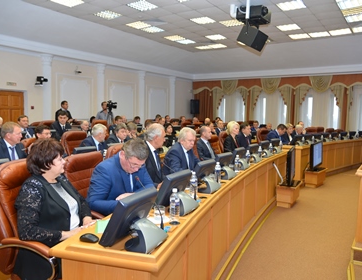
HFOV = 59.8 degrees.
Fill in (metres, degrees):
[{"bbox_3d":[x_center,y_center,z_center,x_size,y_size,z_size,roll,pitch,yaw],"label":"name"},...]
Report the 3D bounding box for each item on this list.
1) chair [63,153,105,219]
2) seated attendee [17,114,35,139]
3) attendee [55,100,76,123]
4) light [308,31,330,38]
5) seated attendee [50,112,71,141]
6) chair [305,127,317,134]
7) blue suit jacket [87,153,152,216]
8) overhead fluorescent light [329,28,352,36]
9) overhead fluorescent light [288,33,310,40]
[{"bbox_3d":[-0.649,0.685,2.800,0.680,1.080,0.650,3,5,20],"label":"chair"},{"bbox_3d":[-2.734,0.254,5.735,0.750,1.320,0.520,3,5,25],"label":"seated attendee"},{"bbox_3d":[-3.088,-0.182,8.541,0.420,1.720,0.520,3,5,24],"label":"attendee"},{"bbox_3d":[4.301,-3.300,9.770,0.600,0.080,0.600,5,6,35],"label":"light"},{"bbox_3d":[-2.220,0.210,5.900,0.750,1.400,0.500,6,6,43],"label":"seated attendee"},{"bbox_3d":[3.969,0.195,9.210,0.660,1.180,0.700,-3,7,-45],"label":"chair"},{"bbox_3d":[-0.531,0.420,2.700,0.460,0.600,0.540,4,5,28],"label":"blue suit jacket"},{"bbox_3d":[4.797,-3.262,9.429,0.600,0.080,0.600,5,6,35],"label":"overhead fluorescent light"},{"bbox_3d":[3.810,-3.339,10.112,0.600,0.080,0.600,5,6,35],"label":"overhead fluorescent light"}]

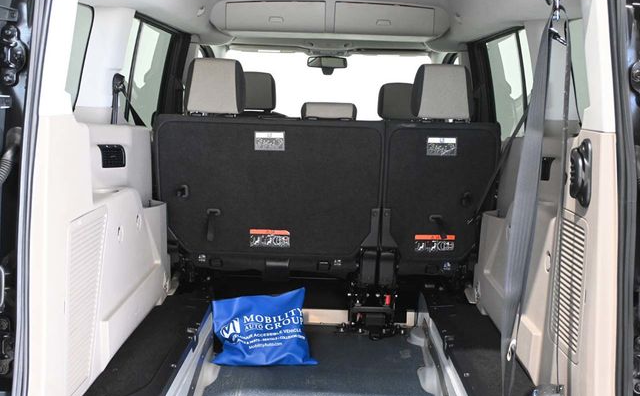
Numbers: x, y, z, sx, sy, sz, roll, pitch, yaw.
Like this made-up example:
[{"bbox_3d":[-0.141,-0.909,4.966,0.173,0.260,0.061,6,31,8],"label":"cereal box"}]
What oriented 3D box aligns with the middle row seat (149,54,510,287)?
[{"bbox_3d":[0.020,-0.152,2.949,1.280,0.807,0.660,2,9,1],"label":"middle row seat"}]

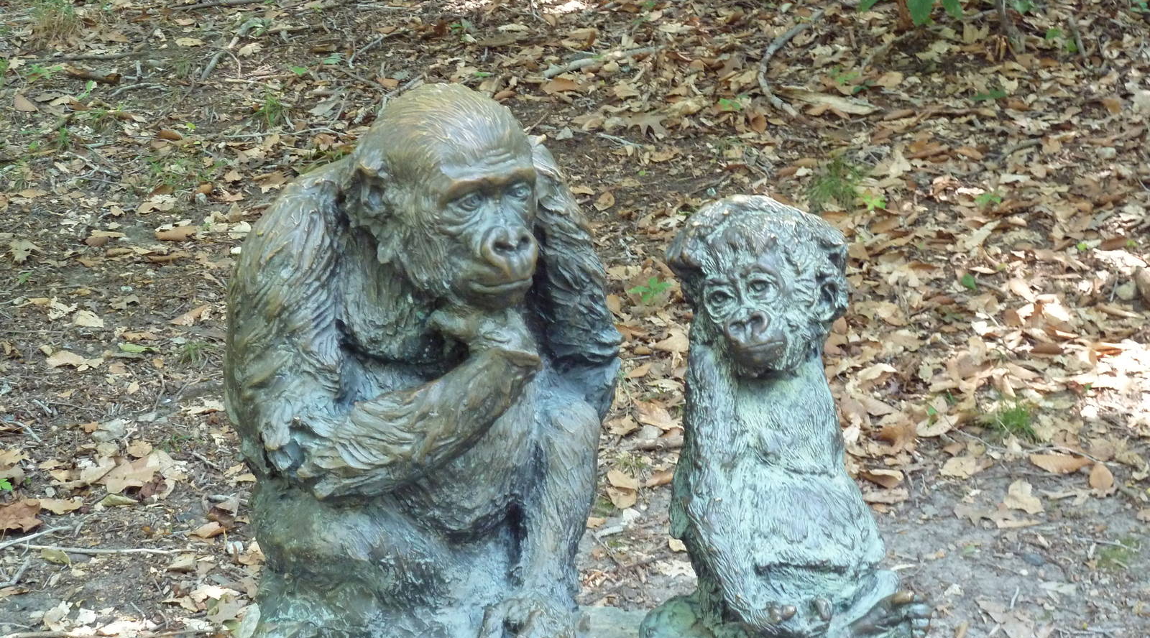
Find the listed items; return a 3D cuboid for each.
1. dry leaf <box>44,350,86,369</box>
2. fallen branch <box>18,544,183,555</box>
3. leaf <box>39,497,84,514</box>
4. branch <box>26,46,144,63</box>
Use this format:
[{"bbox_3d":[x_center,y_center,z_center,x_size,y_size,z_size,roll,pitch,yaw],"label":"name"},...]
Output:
[{"bbox_3d":[-1.106,0.088,5.200,0.090,0.020,0.055,0,23,0],"label":"dry leaf"},{"bbox_3d":[-0.942,0.458,4.754,0.325,0.018,0.030,1,15,5],"label":"fallen branch"},{"bbox_3d":[-1.067,0.387,4.963,0.095,0.020,0.055,0,15,0],"label":"leaf"},{"bbox_3d":[-1.595,-0.863,7.798,0.410,0.020,0.025,-6,25,-14],"label":"branch"}]

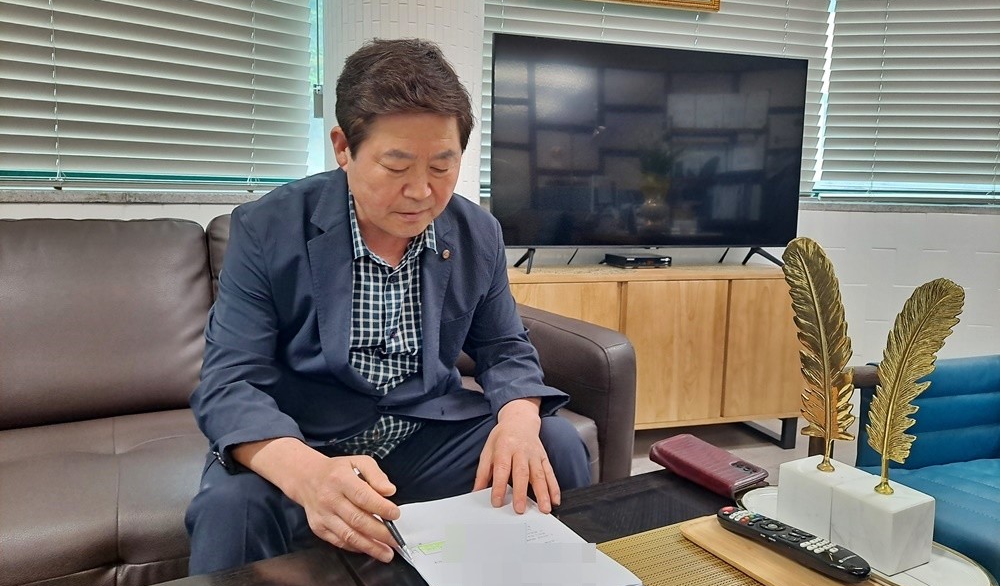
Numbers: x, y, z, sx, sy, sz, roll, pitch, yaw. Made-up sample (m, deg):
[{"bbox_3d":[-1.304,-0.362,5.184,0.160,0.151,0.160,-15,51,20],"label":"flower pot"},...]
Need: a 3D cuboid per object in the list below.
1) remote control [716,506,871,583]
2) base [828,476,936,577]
[{"bbox_3d":[0.349,0.298,0.840,0.046,0.022,0.183,-5,9,-42],"label":"remote control"},{"bbox_3d":[0.457,0.276,0.832,0.075,0.074,0.079,-2,8,-26],"label":"base"}]

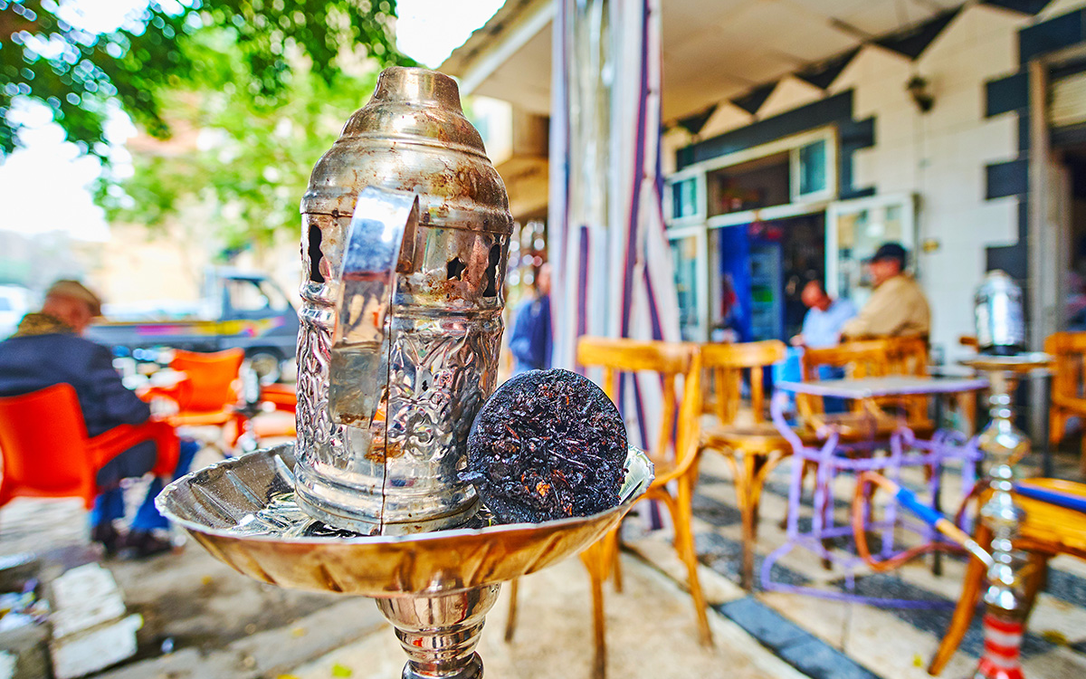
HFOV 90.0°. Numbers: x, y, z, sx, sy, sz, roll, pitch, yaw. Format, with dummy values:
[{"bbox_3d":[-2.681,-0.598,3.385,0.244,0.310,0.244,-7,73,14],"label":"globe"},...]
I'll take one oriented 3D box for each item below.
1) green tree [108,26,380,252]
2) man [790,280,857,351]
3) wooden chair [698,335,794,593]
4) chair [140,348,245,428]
[{"bbox_3d":[-6.100,-2.600,11.000,5.200,6.600,5.000,0,0,-29],"label":"green tree"},{"bbox_3d":[1.820,0.220,3.470,0.540,1.220,0.780,0,0,41],"label":"man"},{"bbox_3d":[0.800,0.415,2.070,0.430,0.820,0.470,0,0,-13],"label":"wooden chair"},{"bbox_3d":[-1.890,0.460,3.020,0.550,0.800,0.560,0,0,-25],"label":"chair"}]

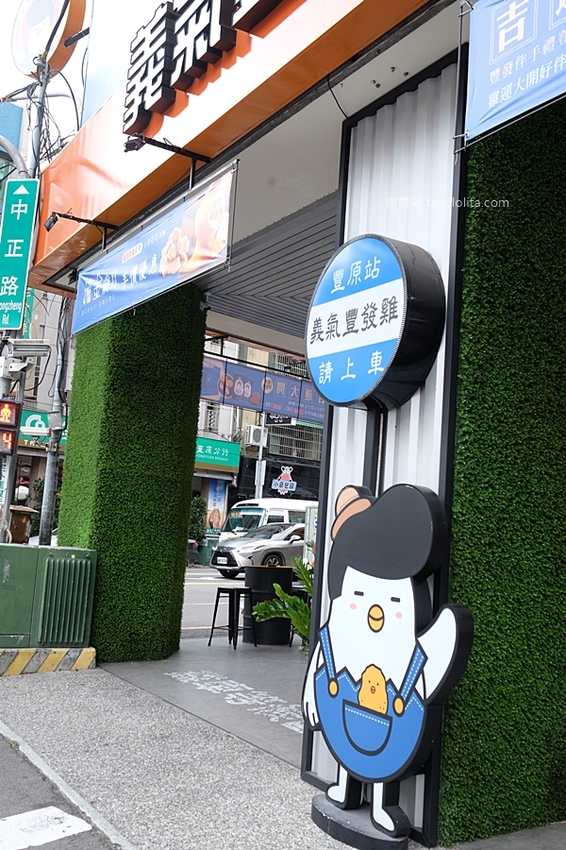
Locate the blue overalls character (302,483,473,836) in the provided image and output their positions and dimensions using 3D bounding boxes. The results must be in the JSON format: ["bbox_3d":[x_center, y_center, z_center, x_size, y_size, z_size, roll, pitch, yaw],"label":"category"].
[{"bbox_3d":[0.457,1.055,3.895,0.100,1.530,1.100,9,-8,-32],"label":"blue overalls character"}]

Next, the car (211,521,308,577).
[{"bbox_3d":[0.059,3.657,24.120,1.895,1.690,4.890,-3,-10,44],"label":"car"}]

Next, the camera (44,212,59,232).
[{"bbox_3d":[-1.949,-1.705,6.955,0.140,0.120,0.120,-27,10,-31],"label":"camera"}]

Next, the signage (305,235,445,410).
[{"bbox_3d":[0.451,-0.523,4.330,0.230,0.900,0.900,9,-8,-32],"label":"signage"}]

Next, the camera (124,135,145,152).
[{"bbox_3d":[-0.977,-1.851,5.433,0.120,0.120,0.130,-2,10,42],"label":"camera"}]

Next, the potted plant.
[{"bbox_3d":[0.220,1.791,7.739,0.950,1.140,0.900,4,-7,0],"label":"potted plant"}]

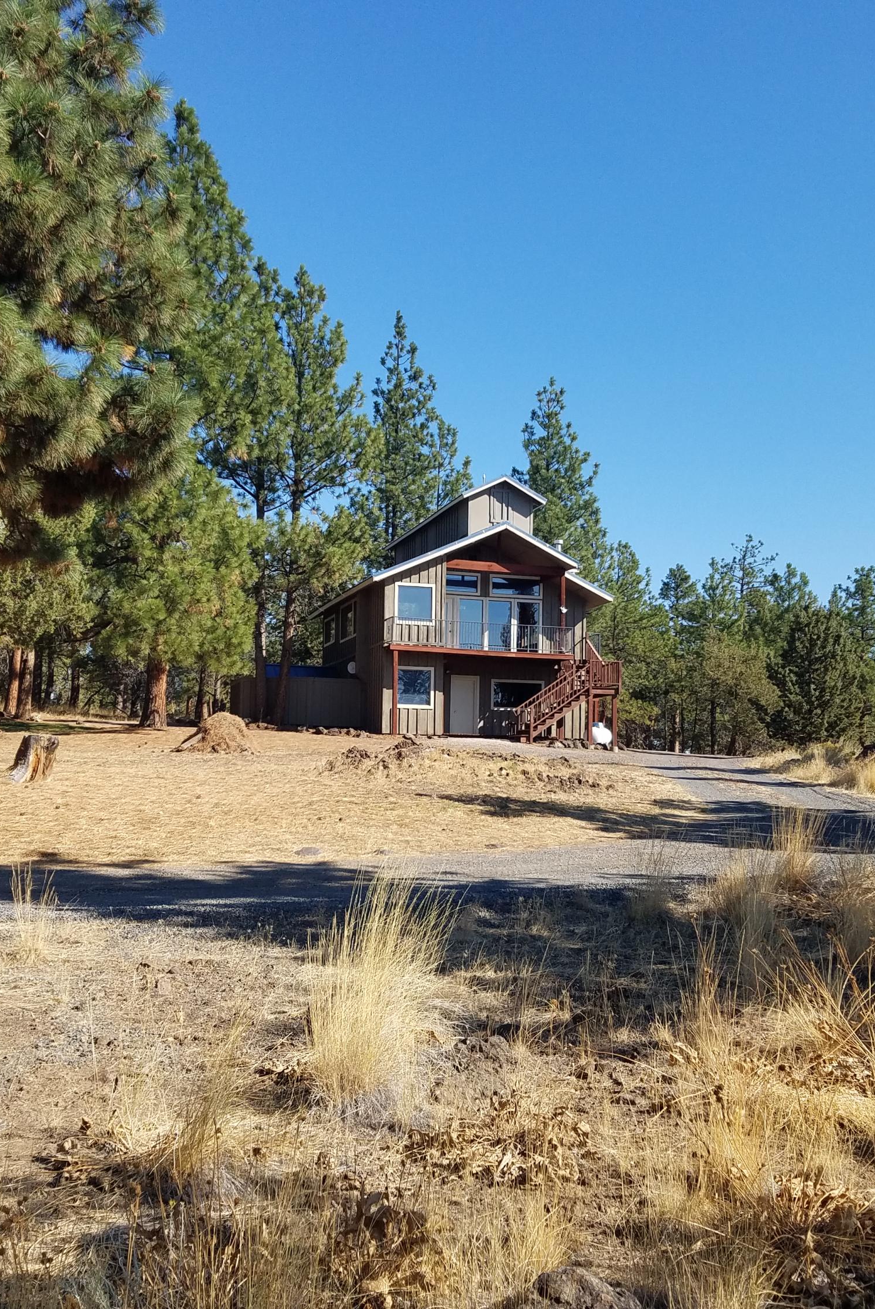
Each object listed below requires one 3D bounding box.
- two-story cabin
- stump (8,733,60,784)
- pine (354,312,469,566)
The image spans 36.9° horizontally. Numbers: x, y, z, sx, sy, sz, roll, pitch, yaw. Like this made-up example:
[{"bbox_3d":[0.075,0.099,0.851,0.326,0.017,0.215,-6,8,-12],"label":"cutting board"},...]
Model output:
[{"bbox_3d":[0.770,-1.184,49.880,9.800,9.350,11.000,3,-6,-18],"label":"two-story cabin"},{"bbox_3d":[-6.332,1.635,20.600,0.780,0.780,0.760,3,-6,-17],"label":"stump"},{"bbox_3d":[-1.741,-6.283,63.976,5.800,21.600,5.800,1,-6,-2],"label":"pine"}]

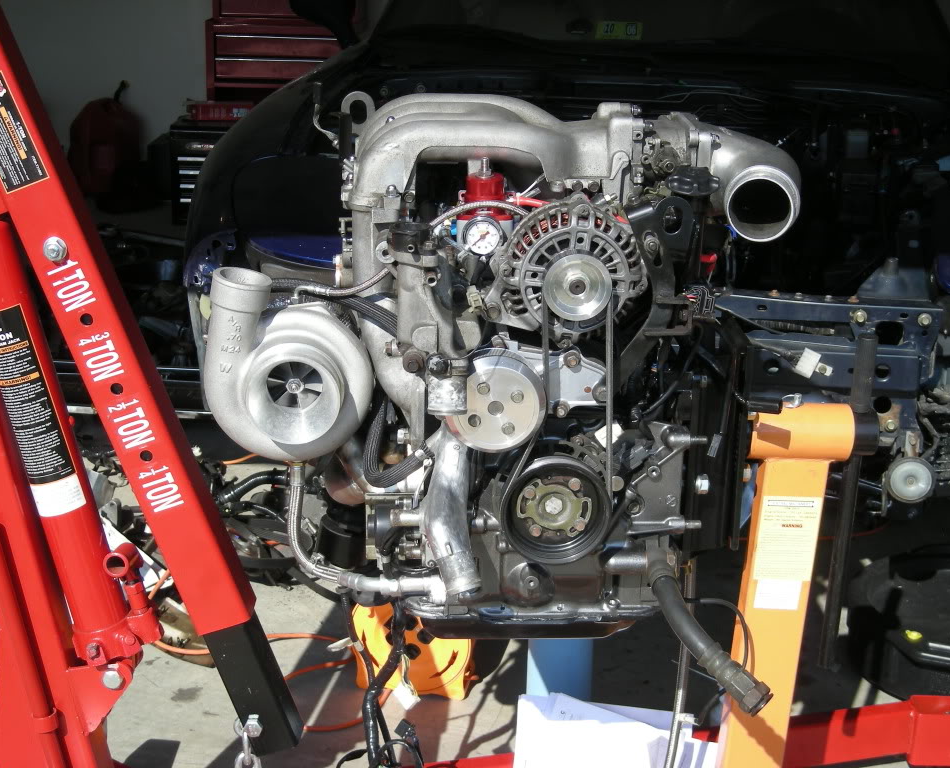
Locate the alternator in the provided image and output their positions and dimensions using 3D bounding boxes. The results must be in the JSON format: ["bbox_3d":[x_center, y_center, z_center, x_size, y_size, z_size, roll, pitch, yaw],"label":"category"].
[{"bbox_3d":[0.101,-0.127,1.990,0.165,0.145,0.165,0,14,1],"label":"alternator"}]

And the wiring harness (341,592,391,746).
[{"bbox_3d":[-0.124,0.327,2.070,0.056,0.170,0.050,0,12,0],"label":"wiring harness"}]

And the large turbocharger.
[{"bbox_3d":[-0.201,-0.031,1.975,0.178,0.195,0.220,-1,14,-5],"label":"large turbocharger"}]

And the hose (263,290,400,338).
[{"bbox_3d":[-0.162,-0.079,2.030,0.146,0.050,0.065,0,12,0],"label":"hose"}]

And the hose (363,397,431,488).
[{"bbox_3d":[-0.086,0.065,2.010,0.075,0.098,0.055,0,12,0],"label":"hose"}]

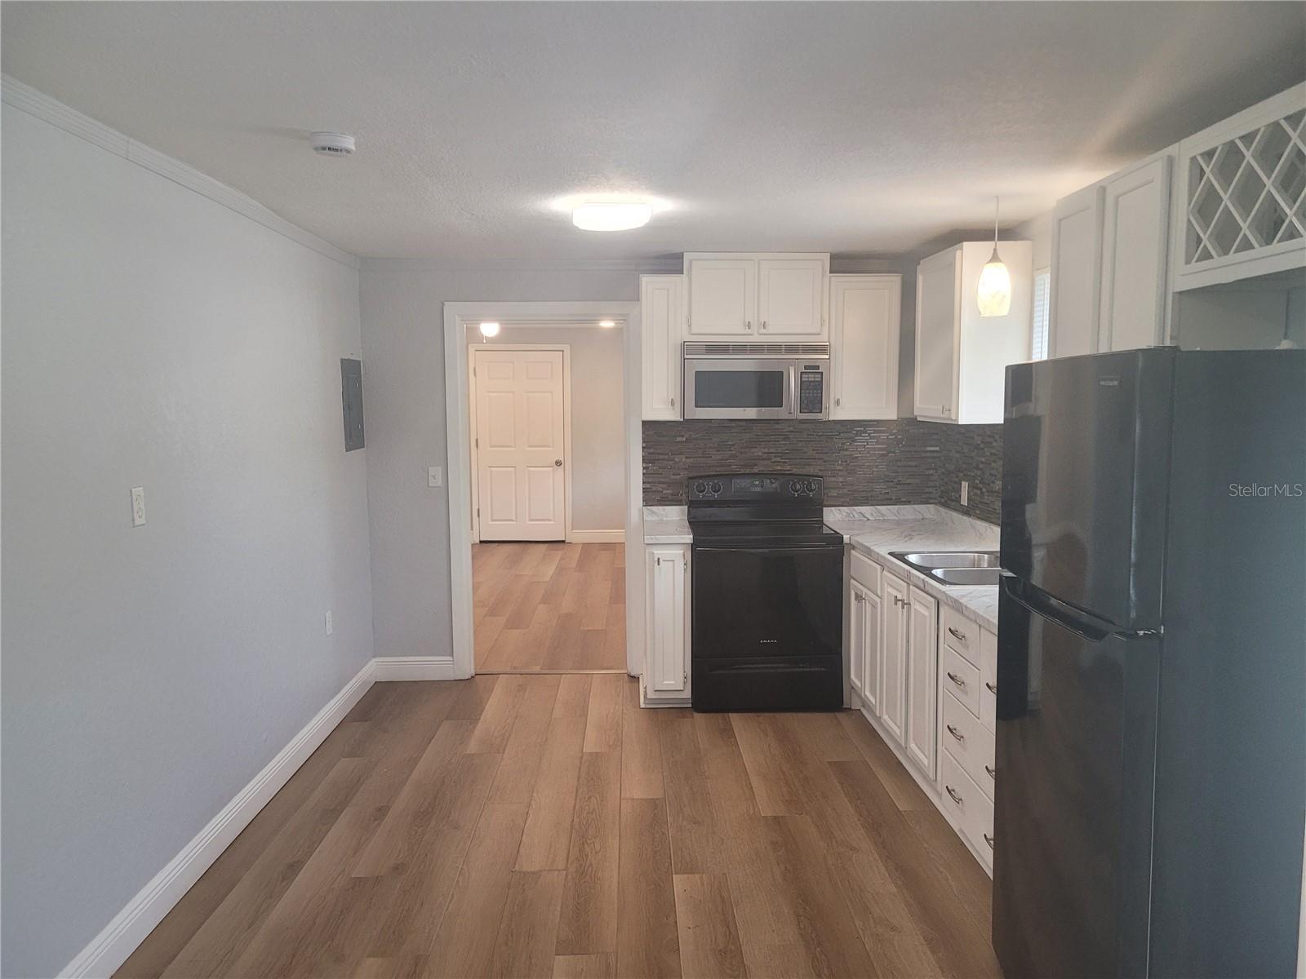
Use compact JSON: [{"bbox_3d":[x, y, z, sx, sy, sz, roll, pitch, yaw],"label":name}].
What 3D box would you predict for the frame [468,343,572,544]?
[{"bbox_3d":[-1.401,-0.482,10.448,1.071,2.107,0.120,-1,5,-1],"label":"frame"}]

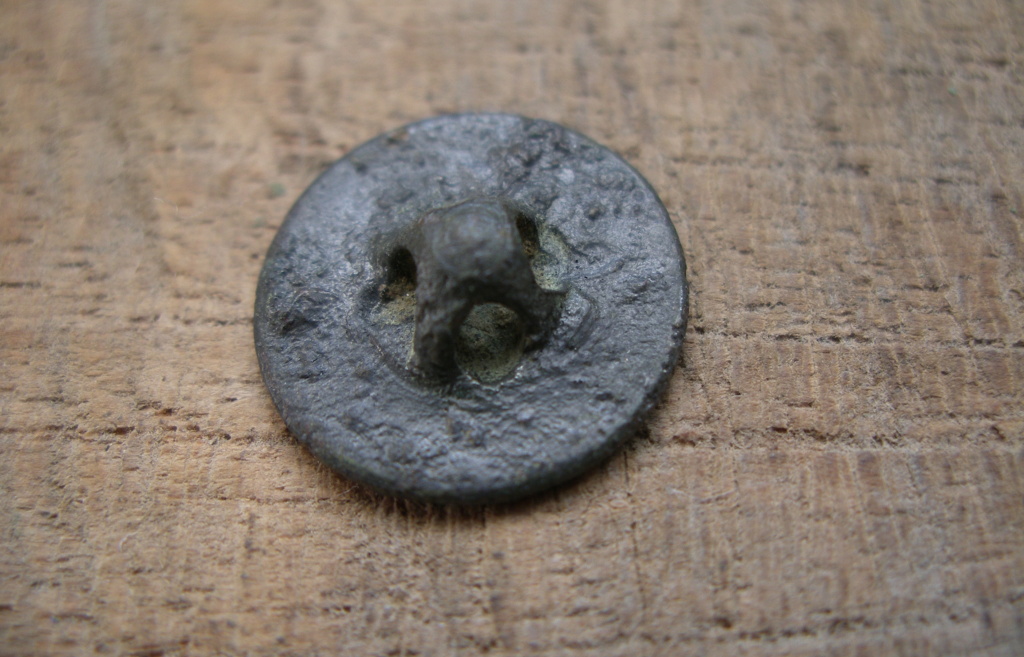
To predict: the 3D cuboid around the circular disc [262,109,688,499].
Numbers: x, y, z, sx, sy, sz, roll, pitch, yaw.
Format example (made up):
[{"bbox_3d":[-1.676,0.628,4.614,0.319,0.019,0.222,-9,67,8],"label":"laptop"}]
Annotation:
[{"bbox_3d":[-0.002,-0.003,0.052,0.021,0.006,0.021,0,62,4],"label":"circular disc"}]

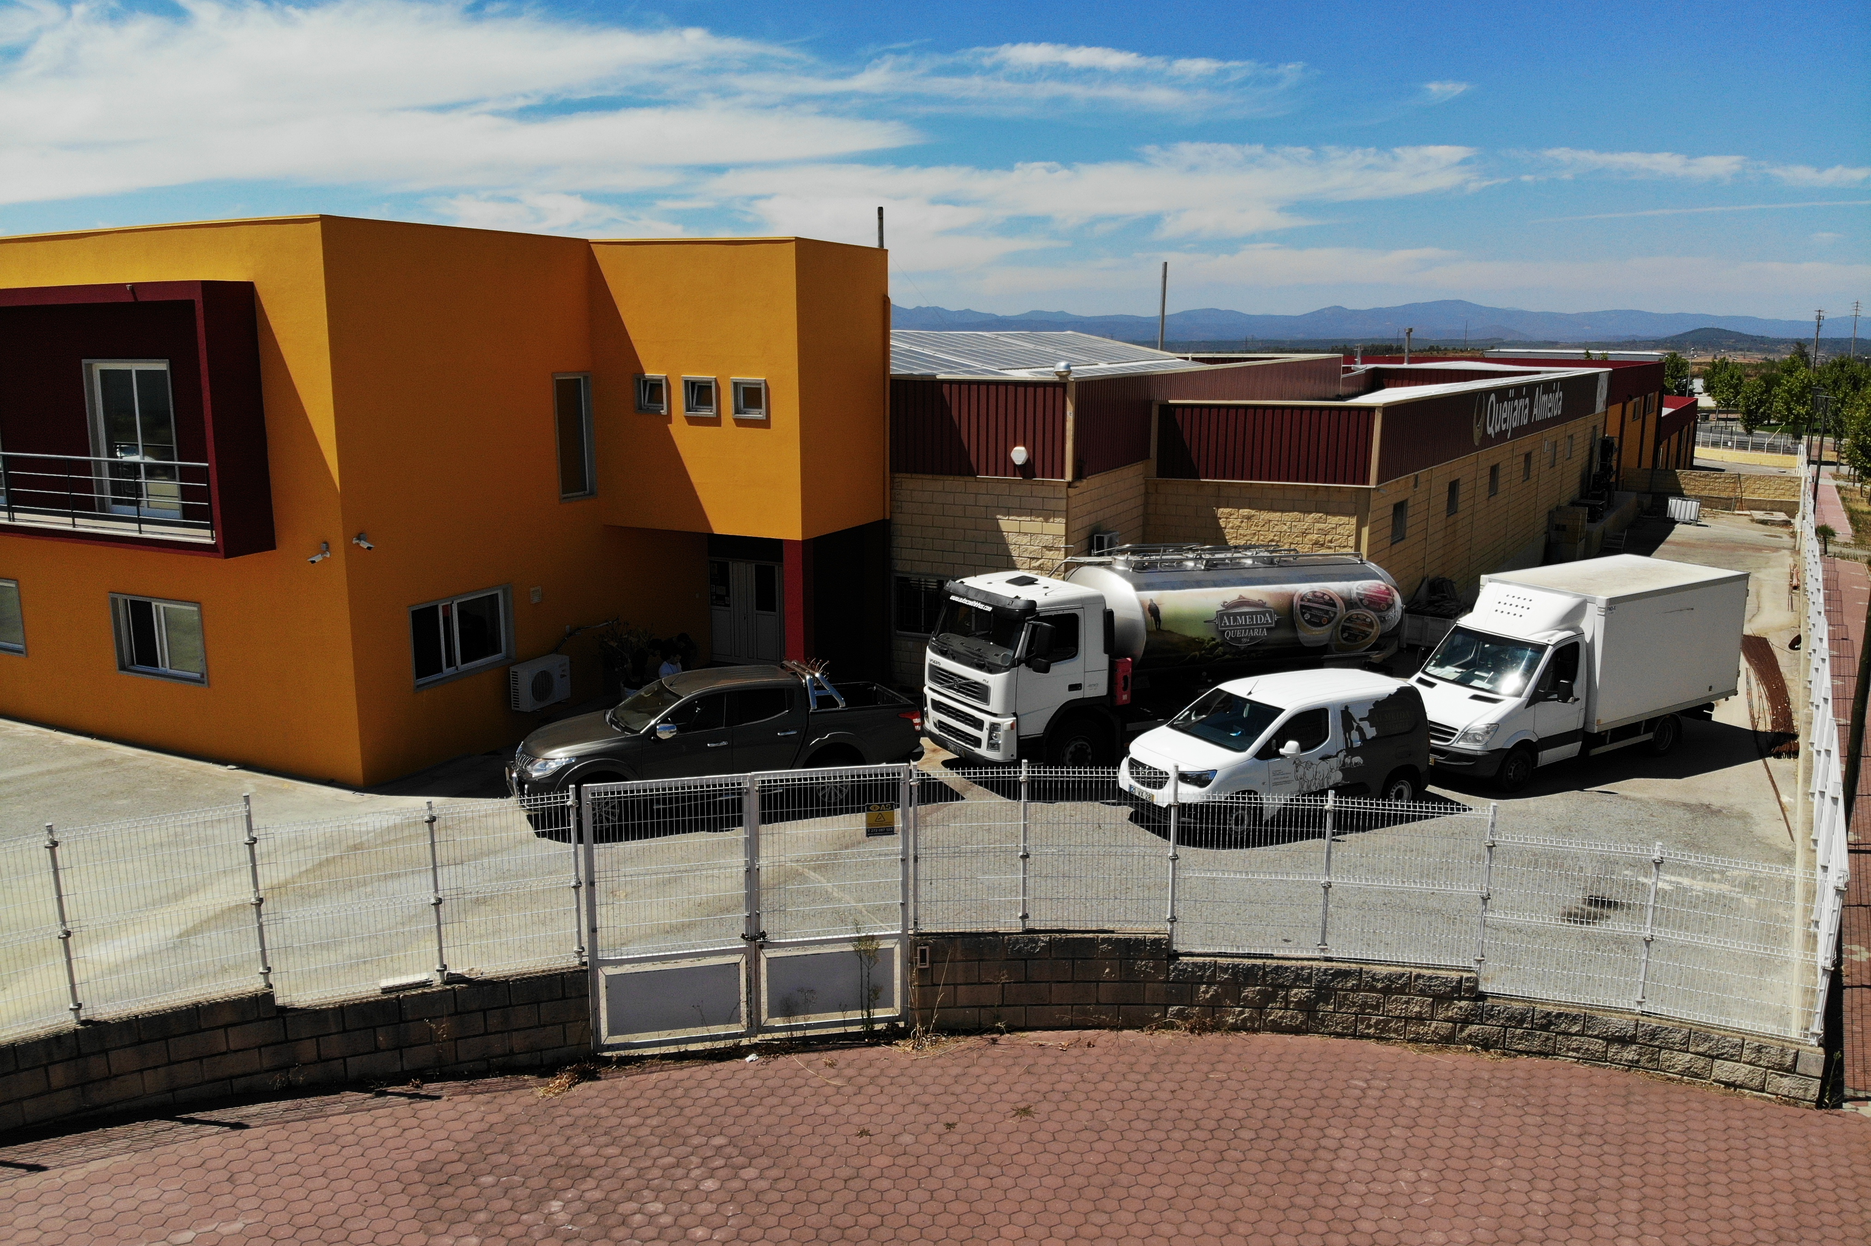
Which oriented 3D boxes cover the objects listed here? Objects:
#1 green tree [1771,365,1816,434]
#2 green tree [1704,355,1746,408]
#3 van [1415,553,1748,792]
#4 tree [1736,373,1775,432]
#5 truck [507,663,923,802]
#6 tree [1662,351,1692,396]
[{"bbox_3d":[56.740,-14.650,85.830,3.100,4.680,3.100,8,15,32],"label":"green tree"},{"bbox_3d":[58.800,-17.230,96.520,3.200,5.040,3.200,7,14,30],"label":"green tree"},{"bbox_3d":[10.074,0.725,20.830,6.480,2.830,2.140,-7,14,-30],"label":"van"},{"bbox_3d":[54.880,-14.560,86.870,2.900,4.110,2.900,8,14,31],"label":"tree"},{"bbox_3d":[-2.920,1.612,17.740,5.300,1.790,1.840,-4,13,-20],"label":"truck"},{"bbox_3d":[66.780,-22.010,116.970,3.000,4.930,3.000,7,14,29],"label":"tree"}]

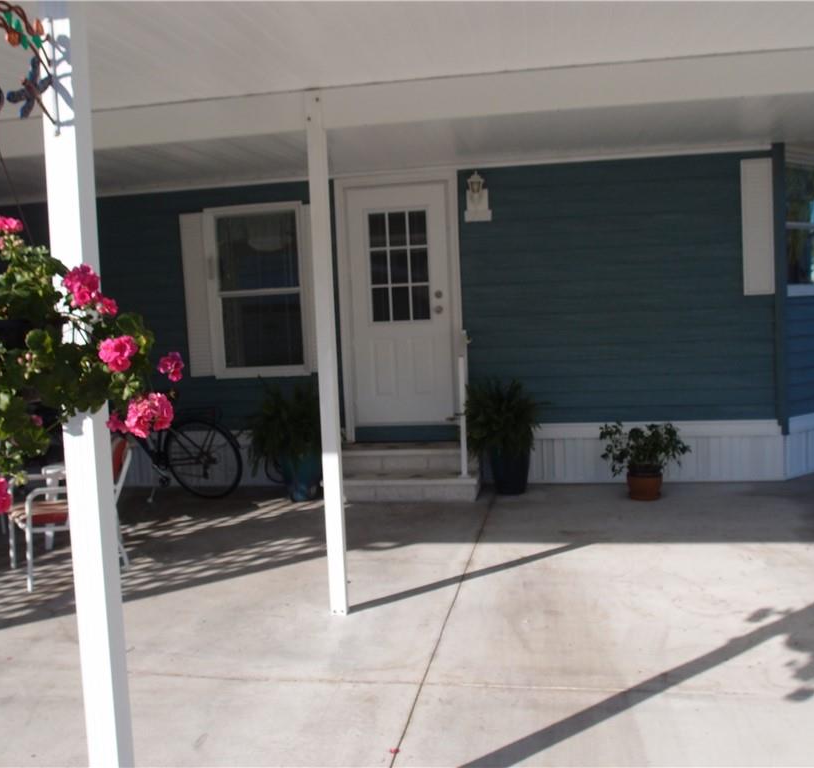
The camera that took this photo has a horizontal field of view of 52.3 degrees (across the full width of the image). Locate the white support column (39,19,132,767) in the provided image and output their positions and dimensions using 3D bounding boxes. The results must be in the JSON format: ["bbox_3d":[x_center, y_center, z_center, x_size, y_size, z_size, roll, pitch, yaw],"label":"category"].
[{"bbox_3d":[-0.711,0.102,1.848,0.073,2.374,0.072,-2,4,11],"label":"white support column"}]

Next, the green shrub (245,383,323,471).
[{"bbox_3d":[-0.918,0.345,6.700,0.780,0.748,0.702,-2,4,10],"label":"green shrub"}]

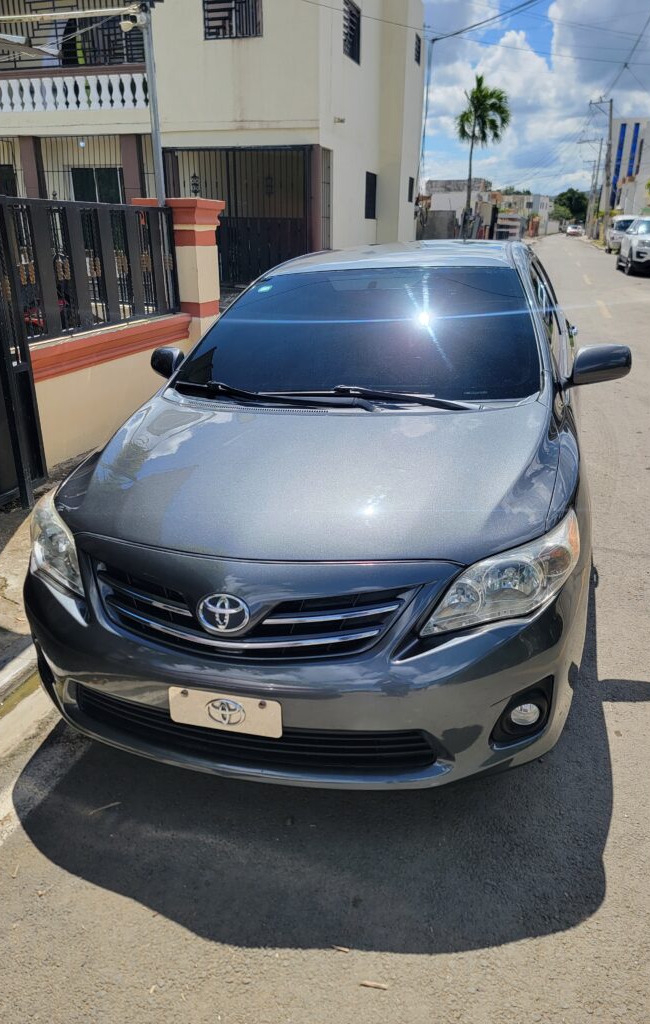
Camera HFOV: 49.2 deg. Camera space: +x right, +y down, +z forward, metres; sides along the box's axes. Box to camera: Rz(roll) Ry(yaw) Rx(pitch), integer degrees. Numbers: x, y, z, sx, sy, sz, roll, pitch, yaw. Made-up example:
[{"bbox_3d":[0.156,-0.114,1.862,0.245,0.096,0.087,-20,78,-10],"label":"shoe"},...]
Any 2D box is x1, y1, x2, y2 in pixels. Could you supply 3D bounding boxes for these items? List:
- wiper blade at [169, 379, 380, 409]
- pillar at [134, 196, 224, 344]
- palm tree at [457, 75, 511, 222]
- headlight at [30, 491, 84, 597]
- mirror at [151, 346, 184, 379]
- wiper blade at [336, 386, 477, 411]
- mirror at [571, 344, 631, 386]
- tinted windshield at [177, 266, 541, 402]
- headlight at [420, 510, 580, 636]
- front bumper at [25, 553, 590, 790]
[{"bbox_3d":[-0.217,-0.440,2.650,0.910,0.060,0.080,11,25,28],"label":"wiper blade"},{"bbox_3d":[-1.192,-1.789,6.213,0.550,1.750,0.470,8,22,19],"label":"pillar"},{"bbox_3d":[8.668,-19.790,39.865,3.144,8.275,3.144,0,21,0],"label":"palm tree"},{"bbox_3d":[-0.766,0.072,2.136,0.380,0.225,0.460,3,22,16],"label":"headlight"},{"bbox_3d":[-0.682,-0.669,3.212,0.230,0.150,0.170,3,22,16],"label":"mirror"},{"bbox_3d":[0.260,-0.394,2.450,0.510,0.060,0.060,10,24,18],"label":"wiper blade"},{"bbox_3d":[1.042,-0.565,2.706,0.230,0.150,0.170,3,22,16],"label":"mirror"},{"bbox_3d":[0.154,-0.748,2.846,1.400,0.140,0.970,3,48,16],"label":"tinted windshield"},{"bbox_3d":[0.450,0.145,1.778,0.380,0.225,0.460,3,22,16],"label":"headlight"},{"bbox_3d":[-0.174,0.364,1.956,1.730,0.570,0.550,3,22,16],"label":"front bumper"}]

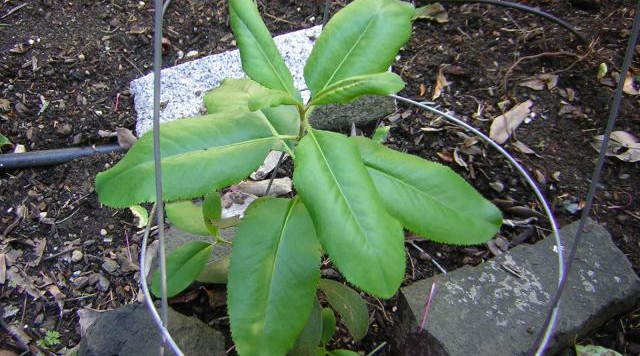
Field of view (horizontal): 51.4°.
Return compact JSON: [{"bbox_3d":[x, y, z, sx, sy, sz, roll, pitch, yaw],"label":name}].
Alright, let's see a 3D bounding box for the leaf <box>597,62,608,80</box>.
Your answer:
[{"bbox_3d":[0.334,-0.125,0.787,0.014,0.009,0.028,18,51,14],"label":"leaf"}]

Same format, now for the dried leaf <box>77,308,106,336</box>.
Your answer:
[{"bbox_3d":[-0.188,0.119,0.549,0.029,0.012,0.029,30,54,23],"label":"dried leaf"}]

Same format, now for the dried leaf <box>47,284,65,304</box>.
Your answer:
[{"bbox_3d":[-0.257,0.113,0.646,0.017,0.010,0.021,-30,55,-26],"label":"dried leaf"}]

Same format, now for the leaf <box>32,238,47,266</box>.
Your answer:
[{"bbox_3d":[-0.259,0.069,0.615,0.014,0.008,0.032,0,49,-1],"label":"leaf"}]

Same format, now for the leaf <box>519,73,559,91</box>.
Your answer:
[{"bbox_3d":[0.256,-0.113,0.779,0.048,0.013,0.024,-6,50,-6],"label":"leaf"}]

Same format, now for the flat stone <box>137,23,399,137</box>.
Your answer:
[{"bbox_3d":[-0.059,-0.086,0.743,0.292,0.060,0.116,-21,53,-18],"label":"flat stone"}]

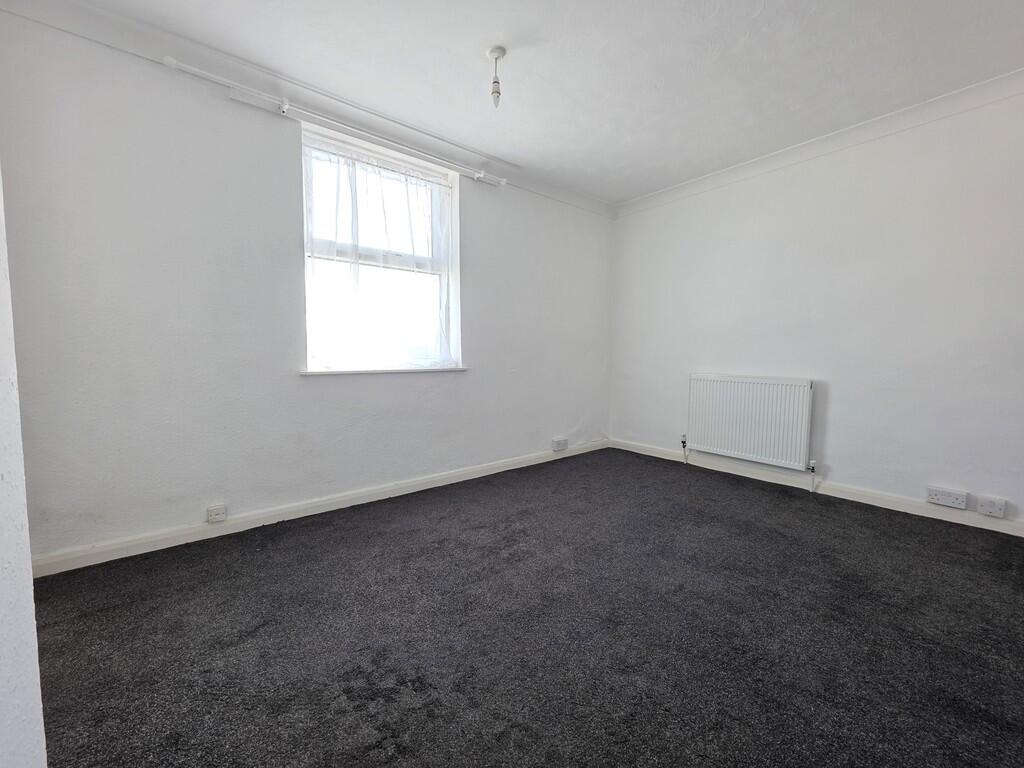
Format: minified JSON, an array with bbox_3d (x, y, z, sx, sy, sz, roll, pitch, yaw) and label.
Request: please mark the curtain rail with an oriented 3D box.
[{"bbox_3d":[-0.794,-1.447,2.267,1.861,0.050,0.105,-3,5,-37],"label":"curtain rail"}]

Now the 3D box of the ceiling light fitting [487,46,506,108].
[{"bbox_3d":[-0.068,-1.394,1.770,0.084,0.240,0.084,0,4,0],"label":"ceiling light fitting"}]

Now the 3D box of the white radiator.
[{"bbox_3d":[1.716,0.249,2.843,0.085,0.602,0.785,-4,5,-41],"label":"white radiator"}]

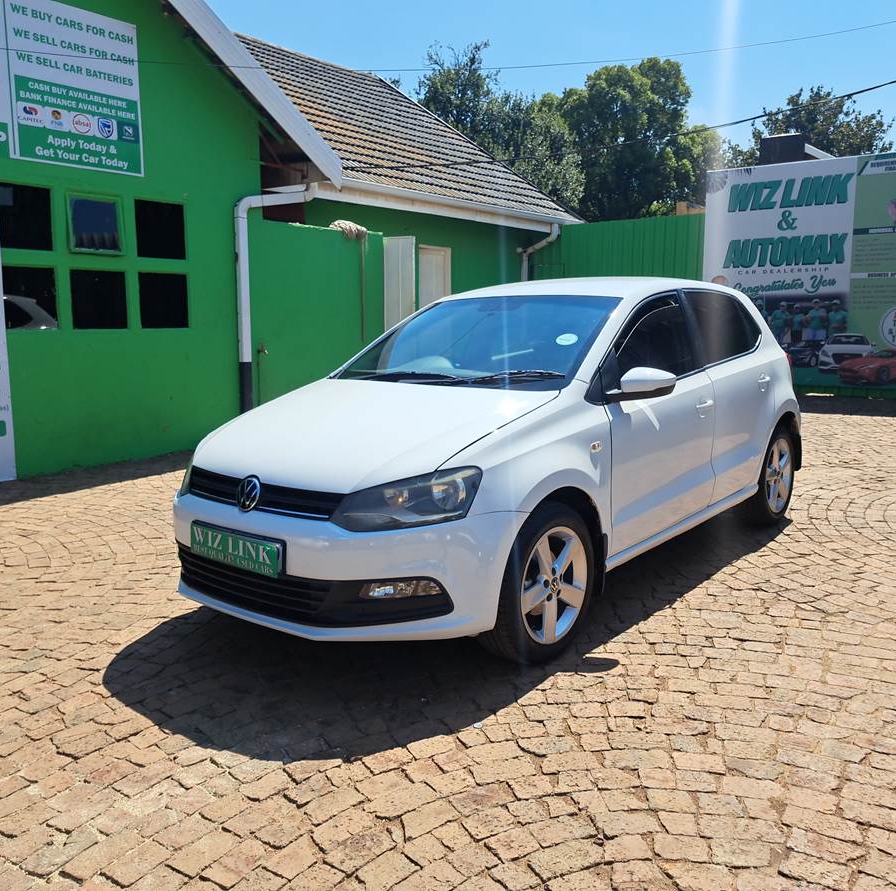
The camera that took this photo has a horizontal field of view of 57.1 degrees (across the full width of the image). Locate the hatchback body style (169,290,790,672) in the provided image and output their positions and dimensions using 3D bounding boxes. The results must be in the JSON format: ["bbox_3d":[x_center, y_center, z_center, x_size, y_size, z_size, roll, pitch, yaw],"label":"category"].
[{"bbox_3d":[0.526,-0.139,4.347,1.740,1.460,3.970,6,11,39],"label":"hatchback body style"}]

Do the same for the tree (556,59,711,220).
[{"bbox_3d":[5.307,-6.809,24.261,4.730,8.560,4.730,1,9,12],"label":"tree"}]

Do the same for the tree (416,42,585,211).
[{"bbox_3d":[1.395,-6.215,21.816,4.430,8.200,4.430,0,9,4],"label":"tree"}]

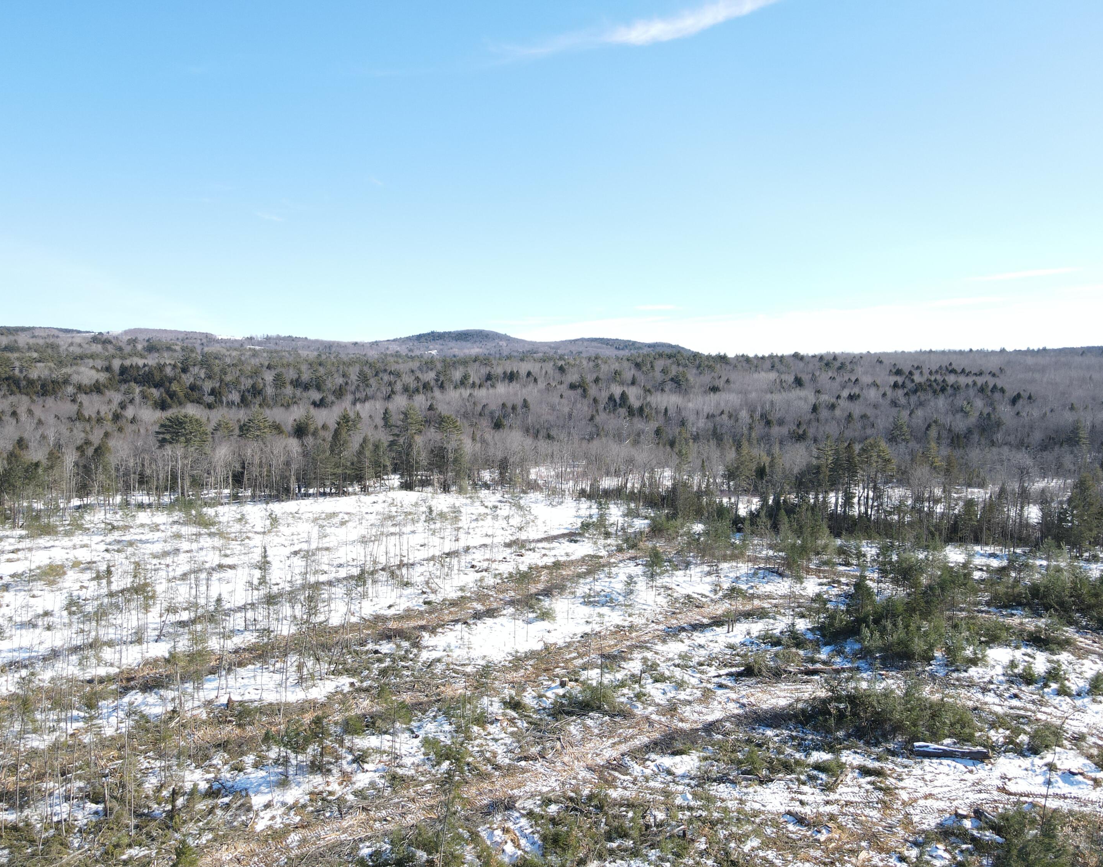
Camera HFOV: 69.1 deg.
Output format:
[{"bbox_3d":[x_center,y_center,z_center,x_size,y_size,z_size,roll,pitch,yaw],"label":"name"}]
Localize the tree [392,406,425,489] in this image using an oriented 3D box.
[{"bbox_3d":[-31.790,2.970,178.000,7.400,18.400,7.200,0,5,0],"label":"tree"}]

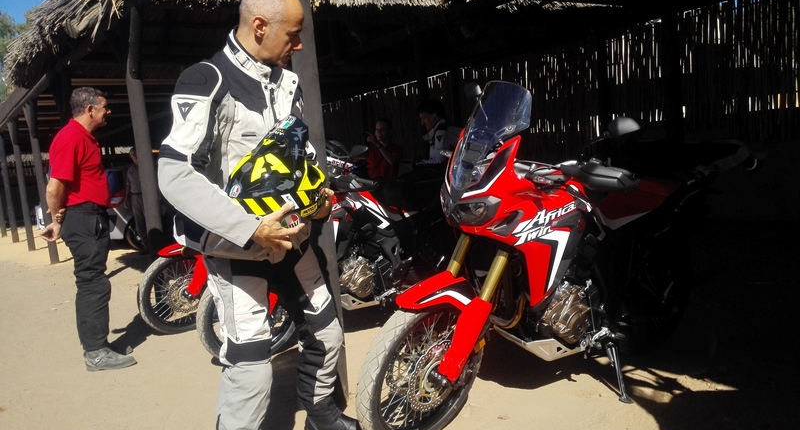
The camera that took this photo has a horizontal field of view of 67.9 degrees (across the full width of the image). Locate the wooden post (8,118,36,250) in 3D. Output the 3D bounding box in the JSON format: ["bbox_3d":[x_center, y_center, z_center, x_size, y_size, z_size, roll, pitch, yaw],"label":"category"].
[{"bbox_3d":[-7.411,-0.587,11.682,0.160,2.600,0.160,-8,6,-37],"label":"wooden post"}]

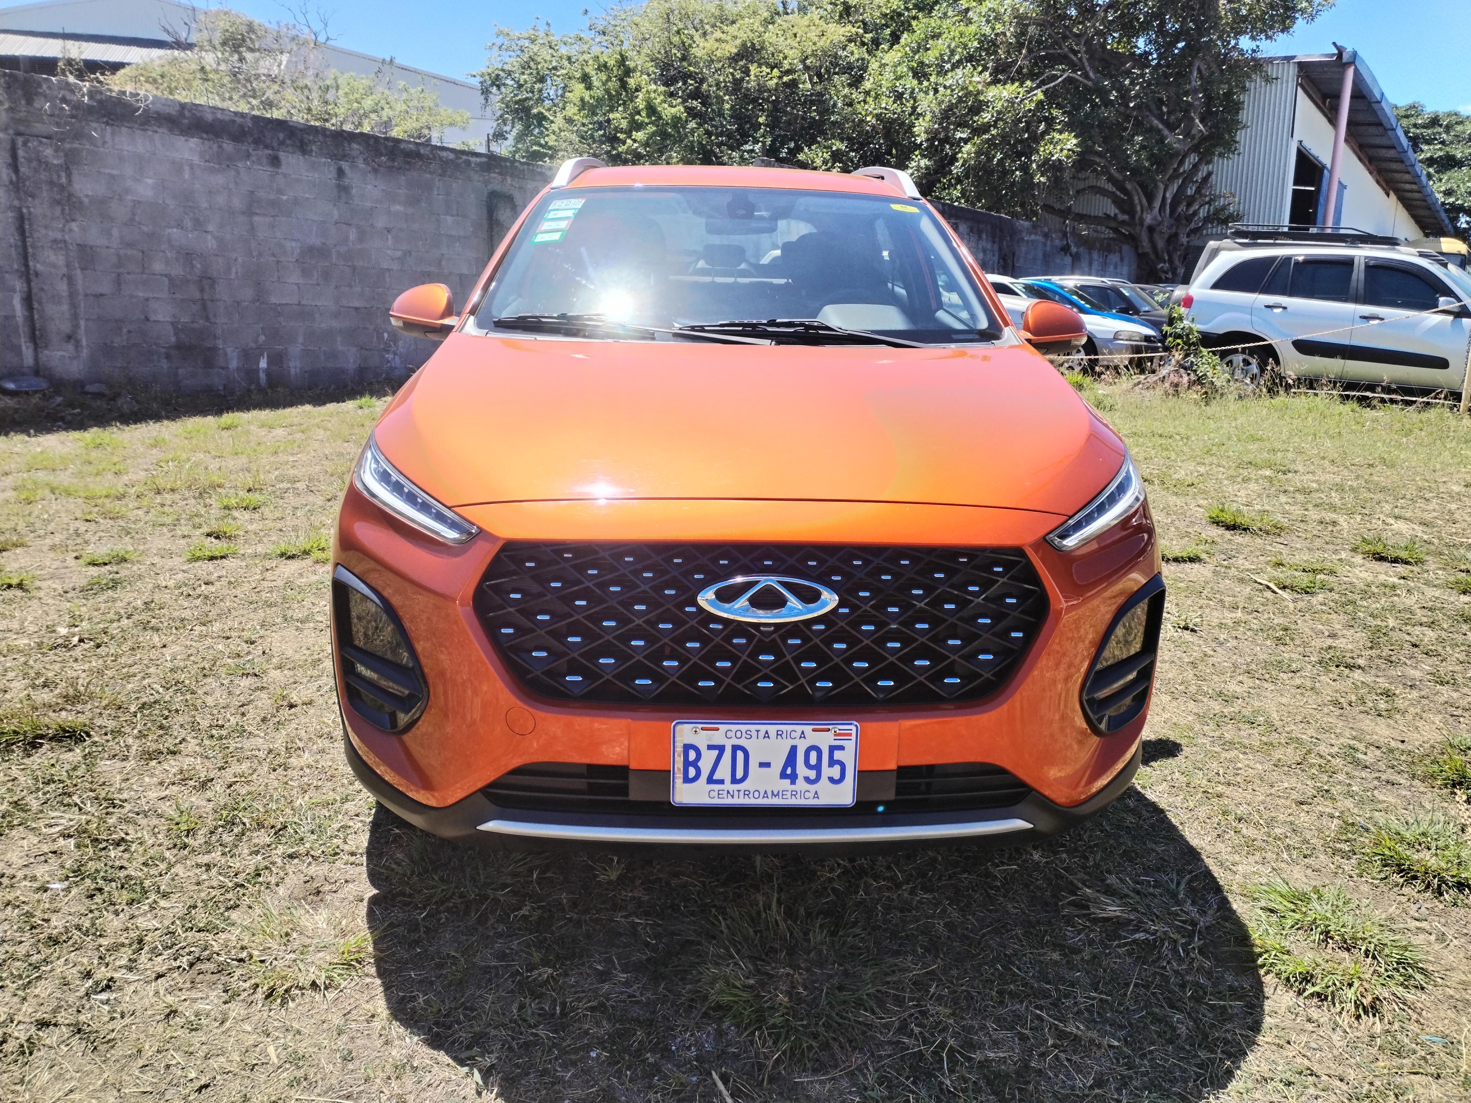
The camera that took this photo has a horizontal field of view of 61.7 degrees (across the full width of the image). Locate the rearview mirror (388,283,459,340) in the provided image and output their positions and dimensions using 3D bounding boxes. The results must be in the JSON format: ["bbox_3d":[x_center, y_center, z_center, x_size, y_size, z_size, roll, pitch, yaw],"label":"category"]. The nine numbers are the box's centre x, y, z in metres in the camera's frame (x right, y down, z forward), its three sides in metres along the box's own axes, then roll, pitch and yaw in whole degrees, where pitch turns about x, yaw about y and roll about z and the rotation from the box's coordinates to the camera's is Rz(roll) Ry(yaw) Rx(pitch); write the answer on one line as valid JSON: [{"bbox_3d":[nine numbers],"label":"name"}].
[{"bbox_3d":[-0.860,-0.663,3.411,0.205,0.155,0.140,1,13,-2],"label":"rearview mirror"}]

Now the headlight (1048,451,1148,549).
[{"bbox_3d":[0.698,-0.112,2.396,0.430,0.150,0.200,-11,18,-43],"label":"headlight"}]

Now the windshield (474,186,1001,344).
[{"bbox_3d":[0.013,-0.794,3.406,1.400,0.180,0.930,1,43,-2],"label":"windshield"}]

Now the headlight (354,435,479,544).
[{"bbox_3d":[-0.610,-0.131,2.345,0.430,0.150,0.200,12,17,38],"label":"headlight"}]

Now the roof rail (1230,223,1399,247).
[{"bbox_3d":[6.330,-3.470,13.400,1.650,0.200,1.050,7,13,27],"label":"roof rail"}]

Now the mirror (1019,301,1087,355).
[{"bbox_3d":[0.895,-0.632,3.480,0.205,0.155,0.140,1,13,-2],"label":"mirror"}]

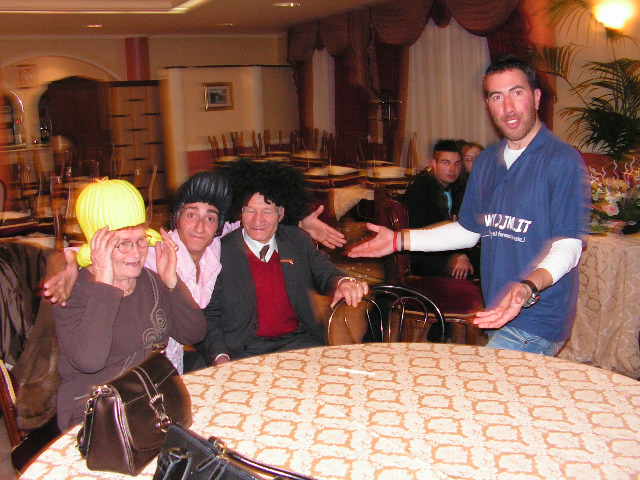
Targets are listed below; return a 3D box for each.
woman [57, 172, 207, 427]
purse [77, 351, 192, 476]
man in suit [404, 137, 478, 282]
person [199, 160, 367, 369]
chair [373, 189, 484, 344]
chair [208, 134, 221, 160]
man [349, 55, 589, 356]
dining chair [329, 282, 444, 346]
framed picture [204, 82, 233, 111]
[{"bbox_3d":[-0.476,0.500,1.953,0.520,1.290,0.720,-7,13,-27],"label":"woman"},{"bbox_3d":[-0.419,0.378,1.514,0.140,0.190,0.245,4,12,19],"label":"purse"},{"bbox_3d":[0.701,0.078,3.900,0.560,1.300,0.720,-2,12,-5],"label":"man in suit"},{"bbox_3d":[-0.106,0.410,2.323,0.600,1.310,0.720,-3,12,-12],"label":"person"},{"bbox_3d":[0.562,0.279,3.604,0.580,1.030,0.500,1,12,8],"label":"chair"},{"bbox_3d":[-1.258,-0.882,9.212,0.520,1.030,0.450,0,12,0],"label":"chair"},{"bbox_3d":[0.492,0.262,2.150,0.640,1.670,0.580,10,16,41],"label":"man"},{"bbox_3d":[0.238,0.643,2.219,0.430,0.890,0.500,0,12,0],"label":"dining chair"},{"bbox_3d":[-1.449,-2.048,9.500,0.420,0.400,0.040,-2,12,-8],"label":"framed picture"}]

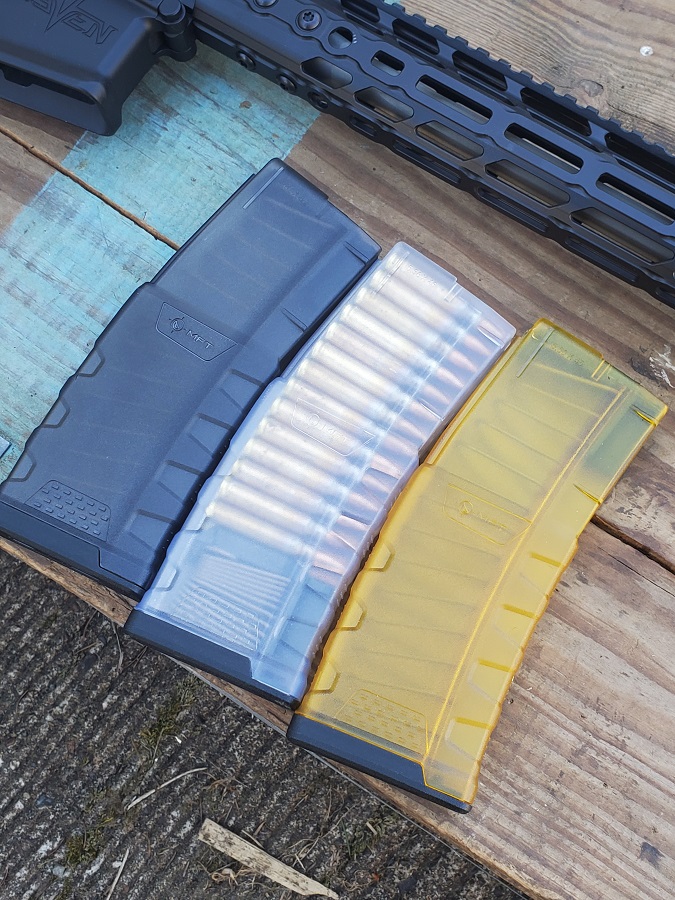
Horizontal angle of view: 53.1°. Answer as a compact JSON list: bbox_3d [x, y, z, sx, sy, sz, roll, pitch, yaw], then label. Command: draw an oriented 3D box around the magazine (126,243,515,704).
[{"bbox_3d":[-0.004,0.006,0.271,0.076,0.025,0.188,31,81,7],"label":"magazine"}]

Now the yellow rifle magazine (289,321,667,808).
[{"bbox_3d":[0.055,0.040,0.264,0.076,0.025,0.189,29,81,6],"label":"yellow rifle magazine"}]

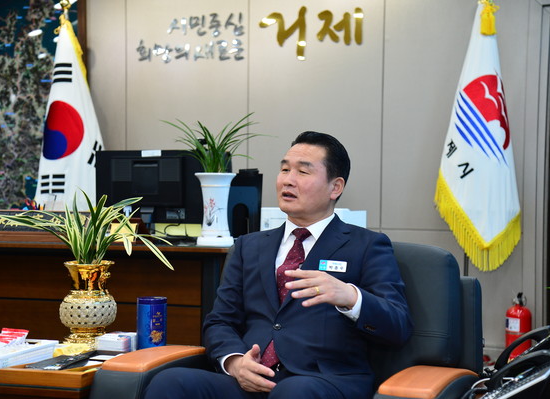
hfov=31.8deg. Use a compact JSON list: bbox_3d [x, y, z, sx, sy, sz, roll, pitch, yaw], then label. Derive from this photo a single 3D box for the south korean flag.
[{"bbox_3d":[-1.404,-0.485,6.600,0.530,1.550,0.280,1,0,7],"label":"south korean flag"}]

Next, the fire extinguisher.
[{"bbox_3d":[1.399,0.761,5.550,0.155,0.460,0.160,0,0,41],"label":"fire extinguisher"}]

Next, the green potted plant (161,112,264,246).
[{"bbox_3d":[-0.281,-0.090,4.350,0.460,0.600,0.430,1,0,0],"label":"green potted plant"}]

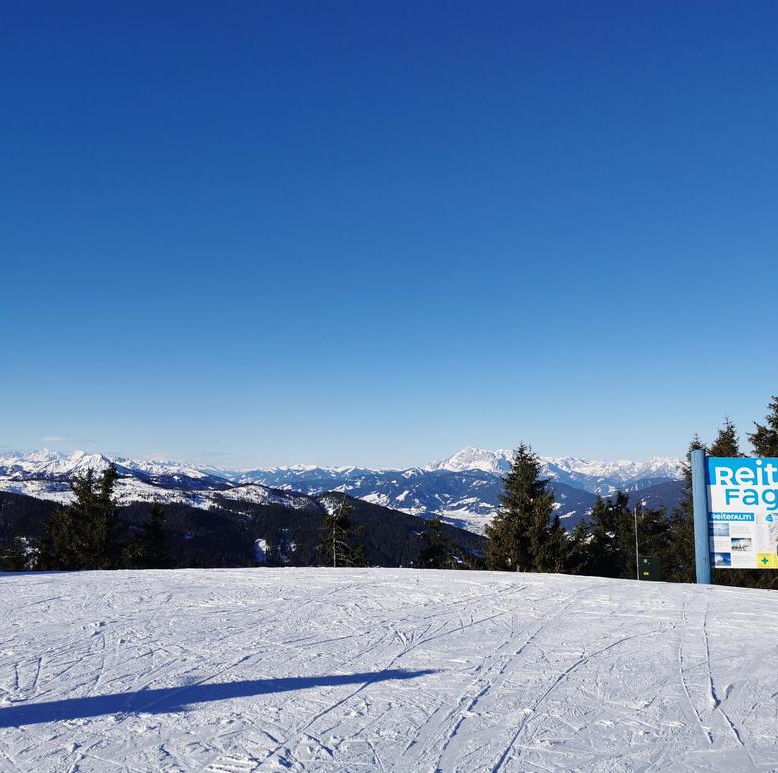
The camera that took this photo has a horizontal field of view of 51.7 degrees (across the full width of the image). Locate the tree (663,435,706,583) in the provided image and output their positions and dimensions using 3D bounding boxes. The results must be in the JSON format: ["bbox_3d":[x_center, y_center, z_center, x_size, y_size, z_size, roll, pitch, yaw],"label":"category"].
[{"bbox_3d":[9.750,4.066,25.720,2.006,5.055,2.006,0,-6,0],"label":"tree"}]

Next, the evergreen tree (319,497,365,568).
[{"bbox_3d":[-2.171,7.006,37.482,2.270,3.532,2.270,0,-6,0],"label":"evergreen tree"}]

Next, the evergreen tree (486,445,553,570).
[{"bbox_3d":[5.304,5.138,32.647,2.875,5.551,2.875,0,-6,0],"label":"evergreen tree"}]

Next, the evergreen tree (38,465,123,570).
[{"bbox_3d":[-13.665,5.986,35.576,3.763,5.042,3.763,0,-6,0],"label":"evergreen tree"}]

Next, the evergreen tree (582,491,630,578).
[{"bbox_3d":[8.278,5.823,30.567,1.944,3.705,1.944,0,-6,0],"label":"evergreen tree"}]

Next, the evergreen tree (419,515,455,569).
[{"bbox_3d":[2.447,8.180,41.383,1.881,3.143,1.881,0,-6,0],"label":"evergreen tree"}]

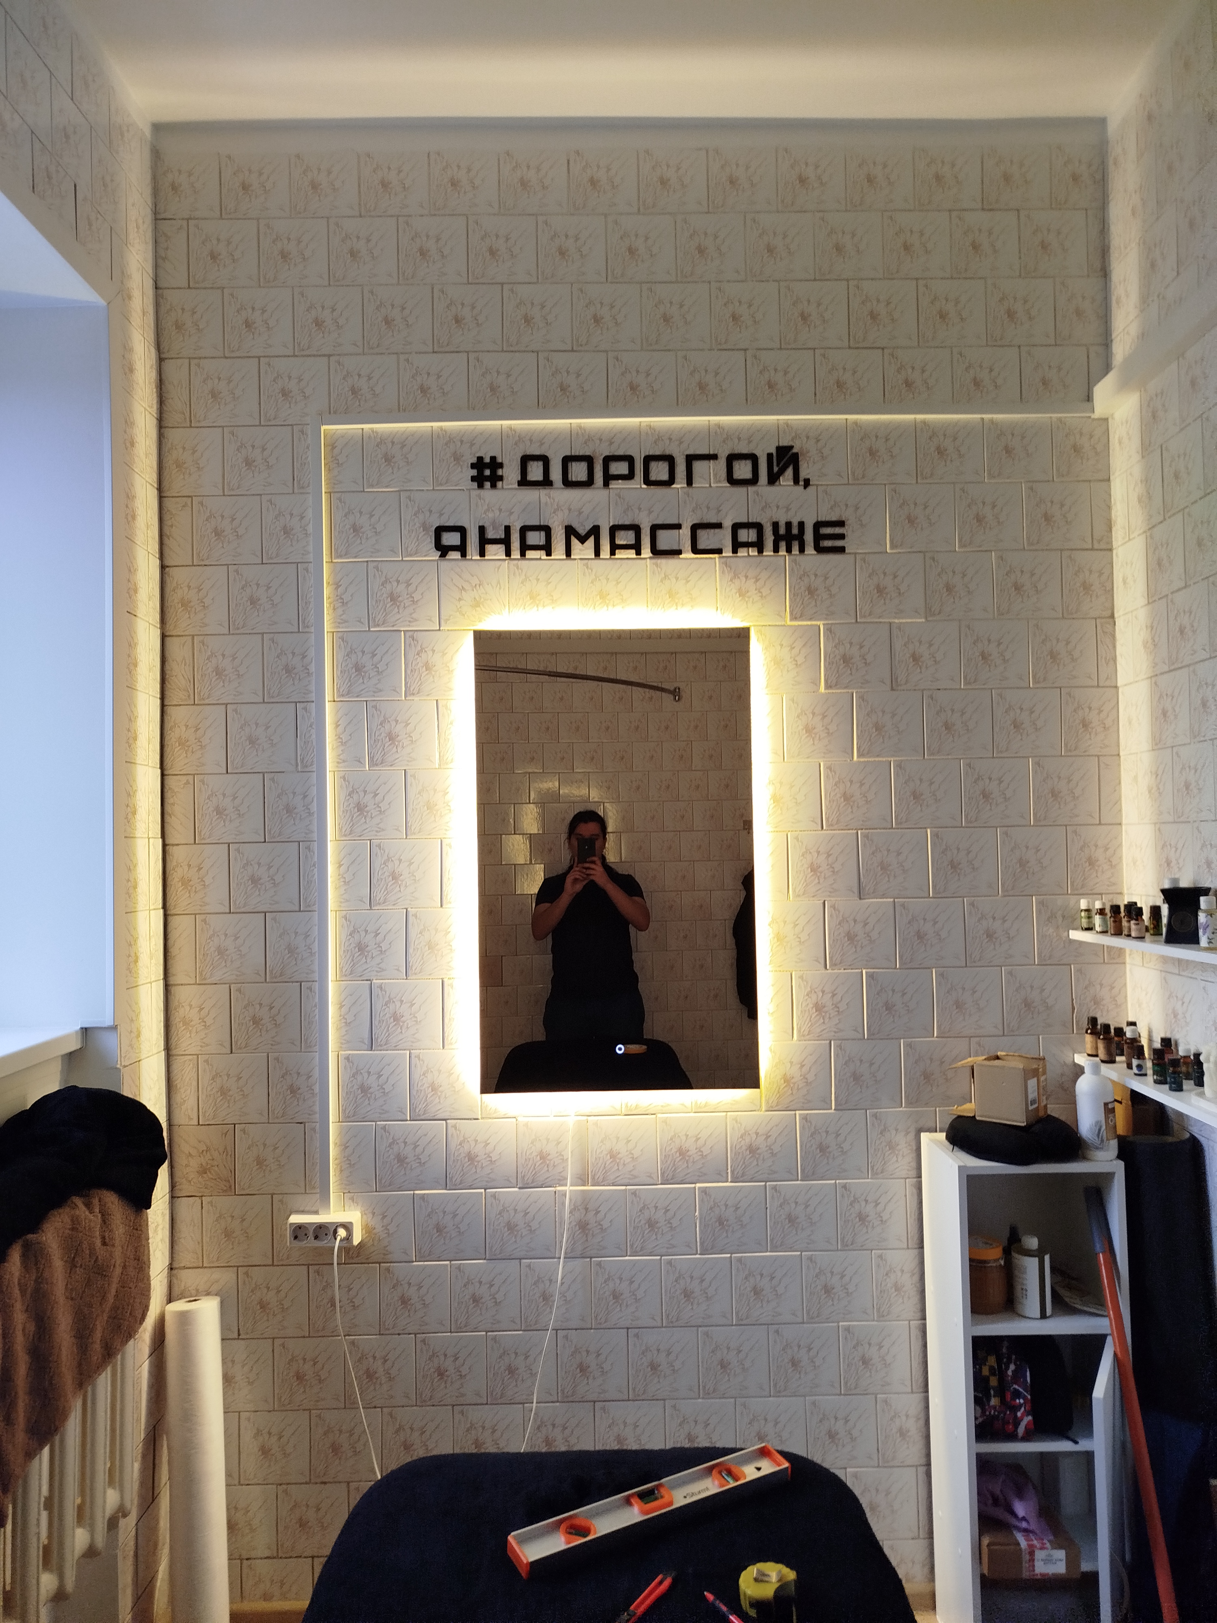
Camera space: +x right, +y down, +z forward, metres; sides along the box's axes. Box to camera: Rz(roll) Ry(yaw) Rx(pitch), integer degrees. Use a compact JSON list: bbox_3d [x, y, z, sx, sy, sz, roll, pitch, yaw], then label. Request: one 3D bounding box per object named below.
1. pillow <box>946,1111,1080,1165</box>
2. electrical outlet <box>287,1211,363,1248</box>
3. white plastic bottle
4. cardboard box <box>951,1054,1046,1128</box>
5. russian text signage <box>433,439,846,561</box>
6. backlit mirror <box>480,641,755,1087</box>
[{"bbox_3d":[0.829,0.661,2.304,0.260,0.066,0.245,-1,-1,-1],"label":"pillow"},{"bbox_3d":[-0.608,0.894,2.406,0.145,0.052,0.052,-1,-1,-1],"label":"electrical outlet"},{"bbox_3d":[0.979,0.595,2.257,0.075,0.190,0.075,-1,-1,-17],"label":"white plastic bottle"},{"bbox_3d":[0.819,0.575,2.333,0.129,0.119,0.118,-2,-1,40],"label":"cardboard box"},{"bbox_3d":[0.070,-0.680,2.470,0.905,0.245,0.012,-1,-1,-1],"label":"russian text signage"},{"bbox_3d":[0.018,0.104,2.444,0.600,1.000,0.030,-1,-1,-1],"label":"backlit mirror"}]

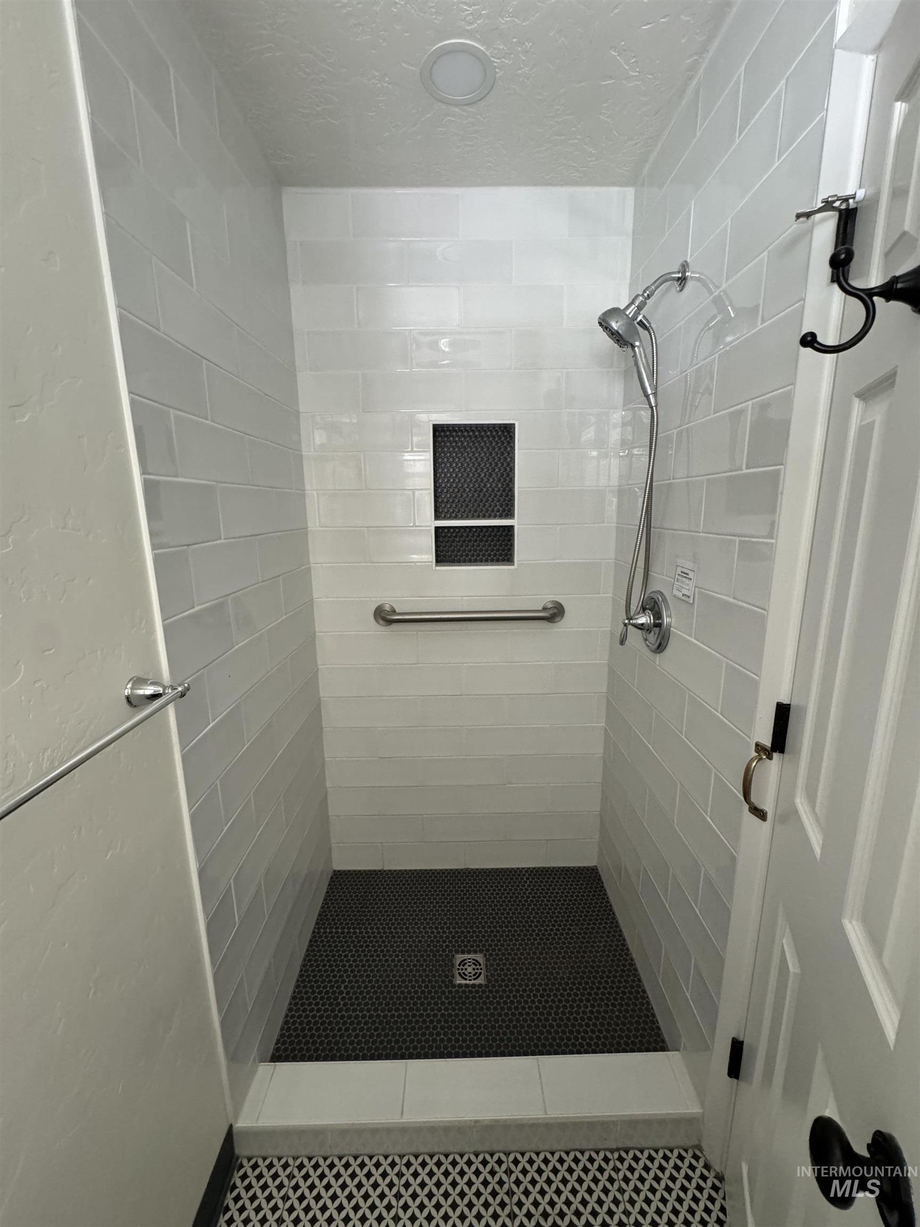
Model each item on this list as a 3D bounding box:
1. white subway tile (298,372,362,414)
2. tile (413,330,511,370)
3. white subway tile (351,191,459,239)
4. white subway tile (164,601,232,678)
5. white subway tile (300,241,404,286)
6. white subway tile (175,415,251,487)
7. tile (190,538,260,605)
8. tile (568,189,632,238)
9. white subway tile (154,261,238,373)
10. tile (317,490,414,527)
[{"bbox_3d":[-0.431,-0.727,1.635,0.203,0.122,0.010,-1,12,0],"label":"white subway tile"},{"bbox_3d":[0.007,-0.853,1.608,0.329,0.122,0.010,-1,12,-1],"label":"tile"},{"bbox_3d":[-0.166,-1.230,1.533,0.330,0.122,0.010,-1,12,0],"label":"white subway tile"},{"bbox_3d":[-0.529,0.044,1.016,0.010,0.122,0.256,-1,12,0],"label":"white subway tile"},{"bbox_3d":[-0.330,-1.092,1.552,0.329,0.122,0.010,-1,12,-1],"label":"white subway tile"},{"bbox_3d":[-0.528,-0.347,1.072,0.010,0.121,0.323,-1,12,0],"label":"white subway tile"},{"bbox_3d":[-0.525,-0.104,1.126,0.010,0.120,0.328,-1,12,0],"label":"tile"},{"bbox_3d":[0.432,-1.228,1.535,0.201,0.122,0.010,-1,12,0],"label":"tile"},{"bbox_3d":[-0.533,-0.593,1.023,0.010,0.122,0.329,-1,12,0],"label":"white subway tile"},{"bbox_3d":[-0.324,-0.360,1.709,0.329,0.122,0.010,-1,12,-1],"label":"tile"}]

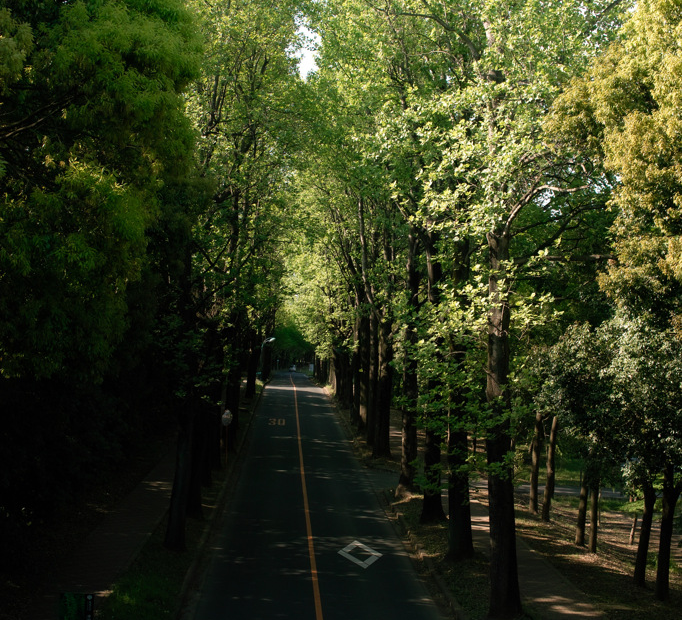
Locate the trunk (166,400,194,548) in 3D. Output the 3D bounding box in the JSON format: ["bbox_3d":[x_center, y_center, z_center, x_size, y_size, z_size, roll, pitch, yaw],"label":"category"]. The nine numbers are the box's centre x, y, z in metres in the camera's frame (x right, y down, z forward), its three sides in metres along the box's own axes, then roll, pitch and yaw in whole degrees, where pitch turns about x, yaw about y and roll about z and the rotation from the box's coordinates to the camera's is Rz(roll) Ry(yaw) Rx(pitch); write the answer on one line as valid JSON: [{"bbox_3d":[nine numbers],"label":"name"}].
[{"bbox_3d":[-5.206,5.338,37.862,0.720,4.930,0.720,3,-1,-3],"label":"trunk"}]

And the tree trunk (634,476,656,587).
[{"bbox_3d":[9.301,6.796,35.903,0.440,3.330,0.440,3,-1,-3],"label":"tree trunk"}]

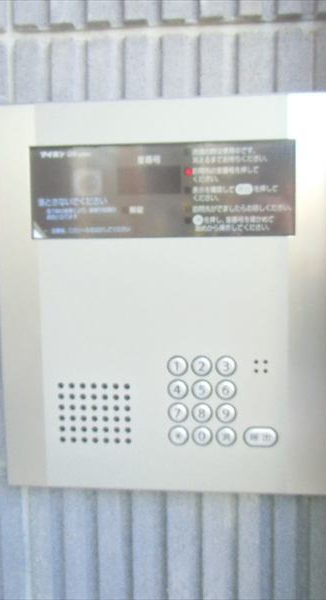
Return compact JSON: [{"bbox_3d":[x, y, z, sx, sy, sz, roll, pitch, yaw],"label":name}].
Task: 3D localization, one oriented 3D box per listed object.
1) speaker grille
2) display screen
[{"bbox_3d":[-0.061,0.103,0.508,0.066,0.056,0.010,0,5,5],"label":"speaker grille"},{"bbox_3d":[-0.002,-0.095,0.482,0.229,0.080,0.010,0,5,5],"label":"display screen"}]

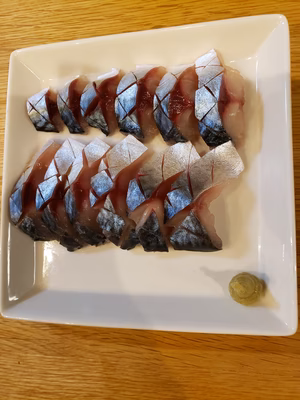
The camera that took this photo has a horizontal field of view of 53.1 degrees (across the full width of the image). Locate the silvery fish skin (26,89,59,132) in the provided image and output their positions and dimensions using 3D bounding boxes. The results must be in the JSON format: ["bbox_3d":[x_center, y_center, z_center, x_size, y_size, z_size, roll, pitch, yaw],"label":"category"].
[{"bbox_3d":[-0.096,-0.080,0.268,0.023,0.014,0.035,-6,85,11],"label":"silvery fish skin"}]

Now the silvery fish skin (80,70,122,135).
[{"bbox_3d":[-0.042,-0.083,0.256,0.031,0.017,0.049,-6,85,11],"label":"silvery fish skin"}]

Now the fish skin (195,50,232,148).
[{"bbox_3d":[0.049,-0.079,0.236,0.021,0.020,0.071,-6,85,11],"label":"fish skin"}]

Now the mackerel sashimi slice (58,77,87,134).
[{"bbox_3d":[-0.069,-0.083,0.262,0.019,0.016,0.044,-7,85,11],"label":"mackerel sashimi slice"}]

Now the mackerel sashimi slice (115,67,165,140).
[{"bbox_3d":[-0.009,-0.079,0.248,0.036,0.019,0.054,-6,85,11],"label":"mackerel sashimi slice"}]

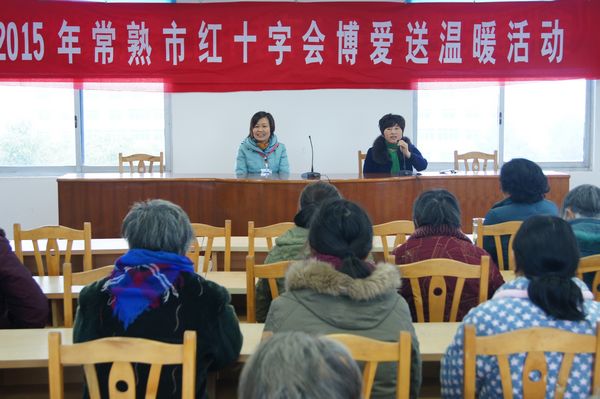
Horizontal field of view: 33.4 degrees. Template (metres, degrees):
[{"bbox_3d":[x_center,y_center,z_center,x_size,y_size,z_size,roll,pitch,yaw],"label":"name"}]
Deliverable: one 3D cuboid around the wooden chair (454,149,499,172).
[{"bbox_3d":[1.619,0.046,8.957,0.420,0.930,0.470,0,5,-1],"label":"wooden chair"}]

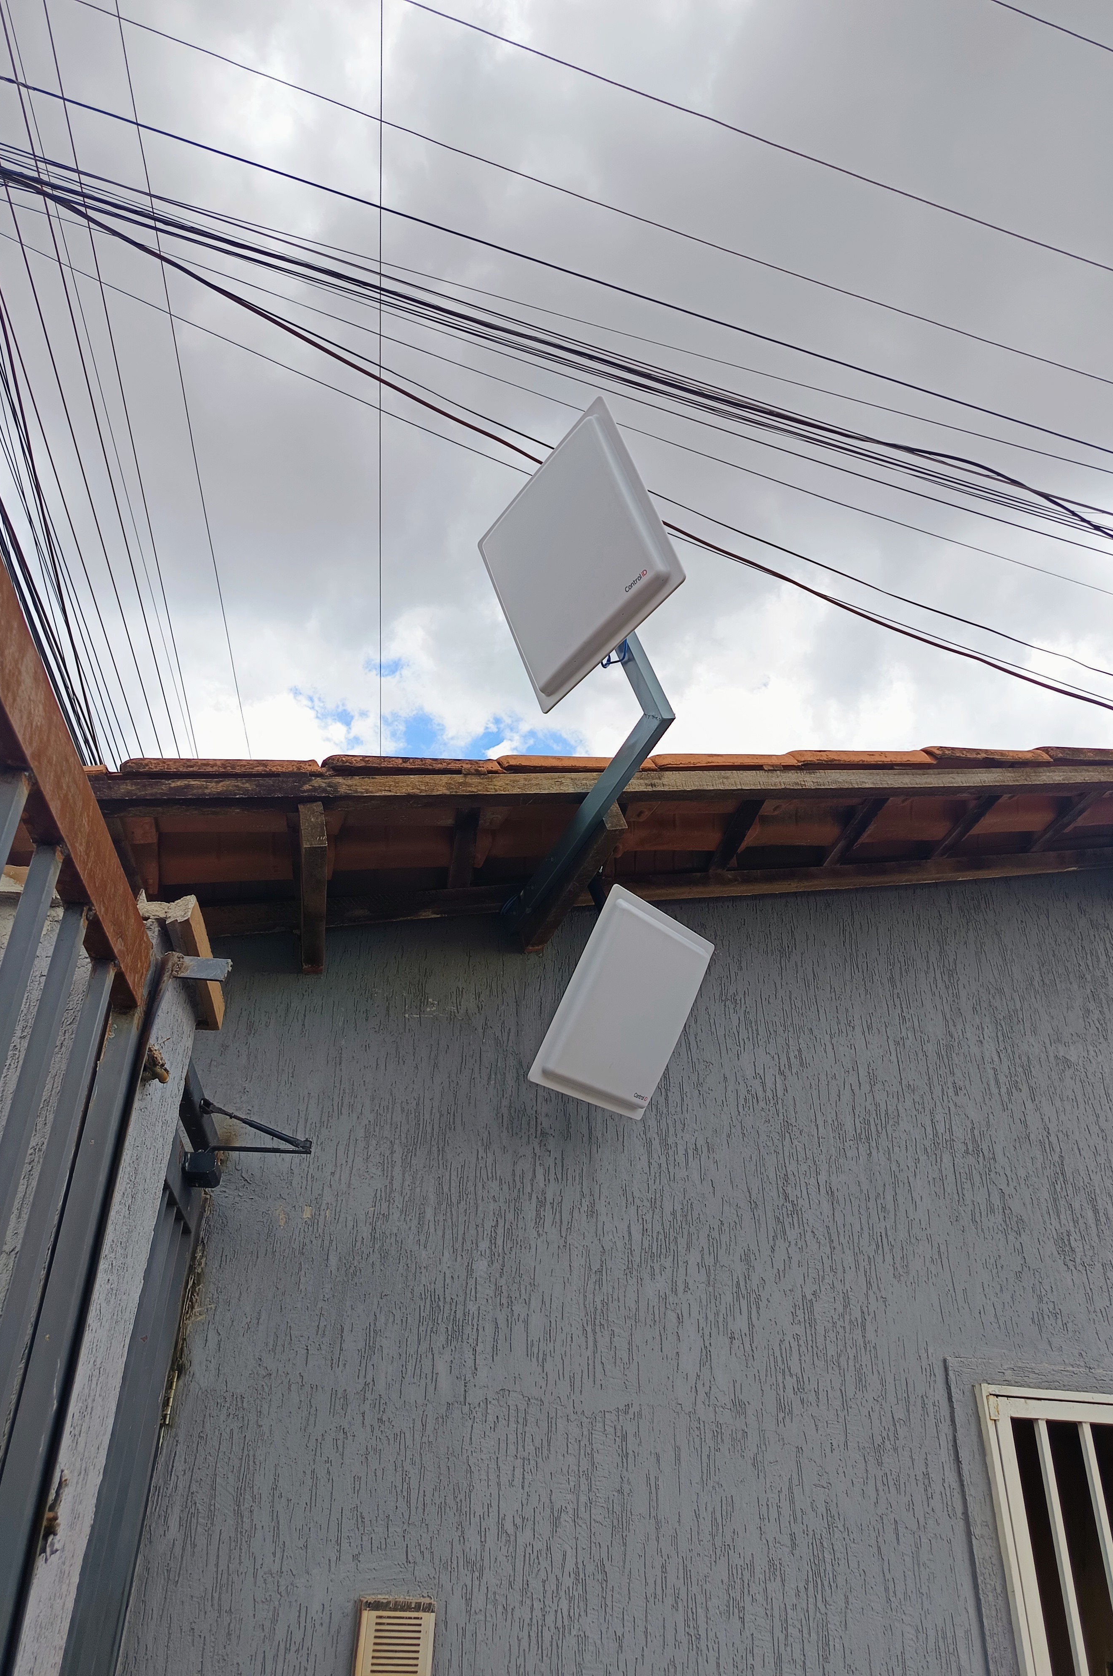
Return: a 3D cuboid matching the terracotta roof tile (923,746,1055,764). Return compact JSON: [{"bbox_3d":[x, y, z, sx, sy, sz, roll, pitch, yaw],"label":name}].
[{"bbox_3d":[1.078,-0.158,3.001,0.405,0.070,0.210,0,-31,-20],"label":"terracotta roof tile"}]

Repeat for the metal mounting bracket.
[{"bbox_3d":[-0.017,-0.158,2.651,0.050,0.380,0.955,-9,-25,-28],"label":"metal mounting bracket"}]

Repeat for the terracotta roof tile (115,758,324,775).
[{"bbox_3d":[-0.658,-0.095,2.327,0.405,0.070,0.210,0,-31,-20],"label":"terracotta roof tile"}]

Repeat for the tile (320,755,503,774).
[{"bbox_3d":[-0.308,-0.107,2.463,0.405,0.070,0.210,0,-31,-20],"label":"tile"}]

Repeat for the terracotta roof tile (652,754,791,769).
[{"bbox_3d":[0.374,-0.132,2.728,0.405,0.070,0.210,0,-31,-20],"label":"terracotta roof tile"}]

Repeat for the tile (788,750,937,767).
[{"bbox_3d":[0.720,-0.145,2.862,0.405,0.070,0.210,0,-31,-20],"label":"tile"}]

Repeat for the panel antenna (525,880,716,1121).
[{"bbox_3d":[0.157,0.375,2.589,0.050,0.445,0.445,17,-11,43],"label":"panel antenna"}]

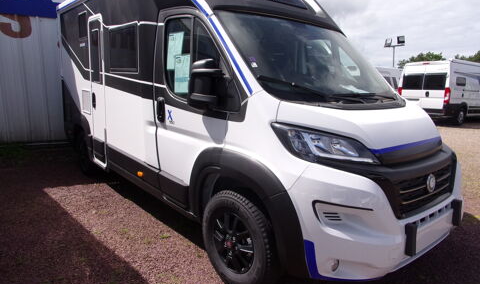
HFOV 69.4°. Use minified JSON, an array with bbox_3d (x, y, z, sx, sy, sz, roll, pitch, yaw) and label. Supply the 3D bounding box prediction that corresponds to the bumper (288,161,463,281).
[{"bbox_3d":[1.187,0.418,2.506,2.000,0.700,0.500,-6,14,-39],"label":"bumper"}]

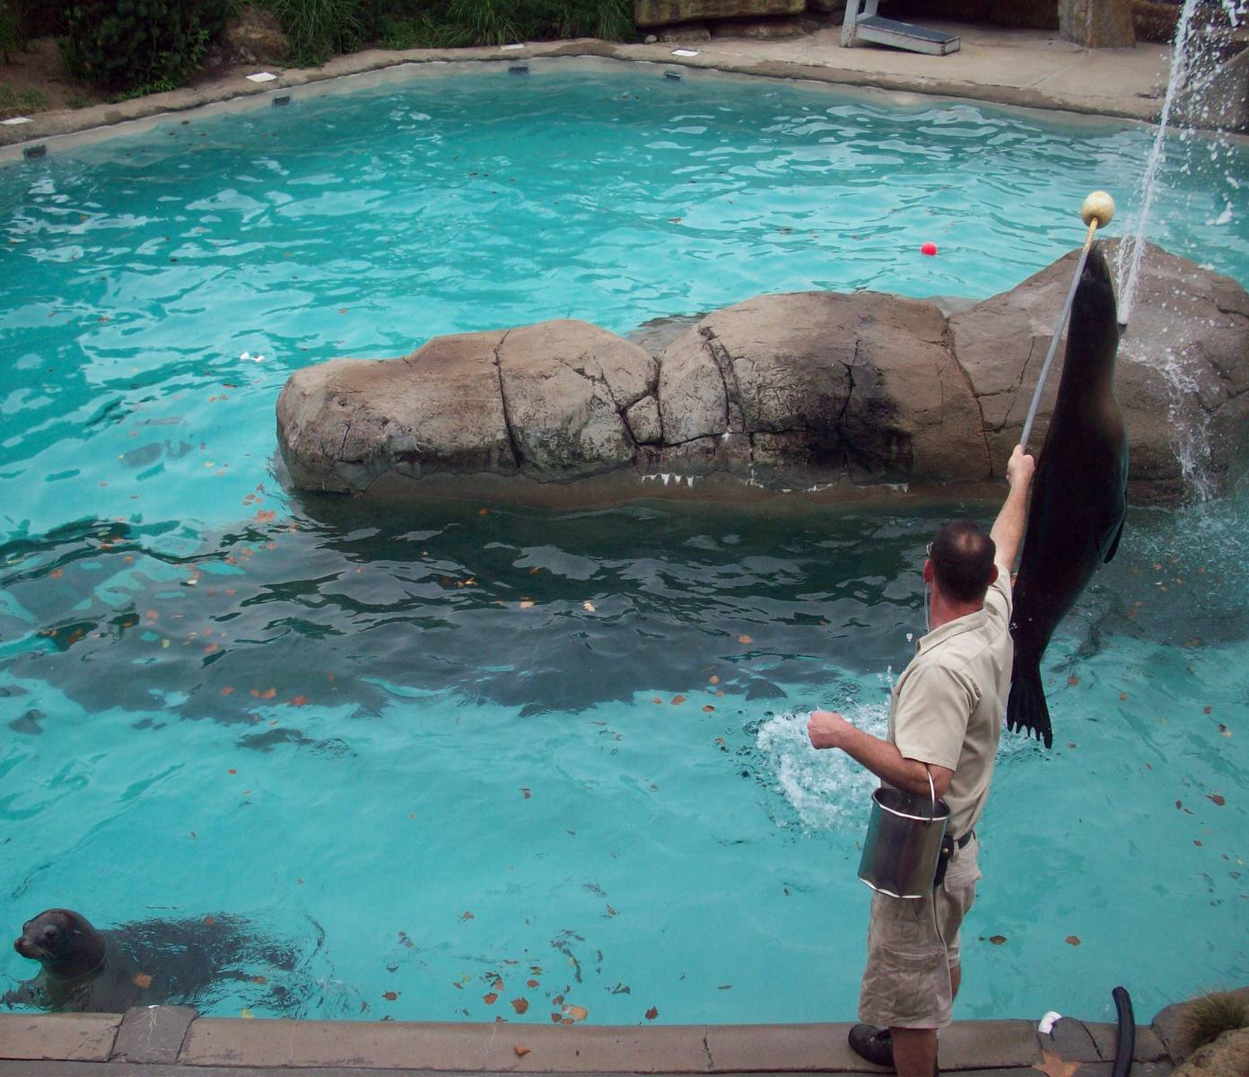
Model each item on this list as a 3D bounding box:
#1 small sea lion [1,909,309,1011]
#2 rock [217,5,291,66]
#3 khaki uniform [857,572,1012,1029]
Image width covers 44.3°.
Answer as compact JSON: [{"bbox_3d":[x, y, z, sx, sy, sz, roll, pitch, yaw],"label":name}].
[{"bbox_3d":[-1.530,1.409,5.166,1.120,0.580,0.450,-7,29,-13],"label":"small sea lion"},{"bbox_3d":[-4.300,-5.816,17.520,0.900,0.750,0.750,-5,28,-10],"label":"rock"},{"bbox_3d":[0.790,0.680,3.940,0.360,1.130,0.520,18,33,30],"label":"khaki uniform"}]

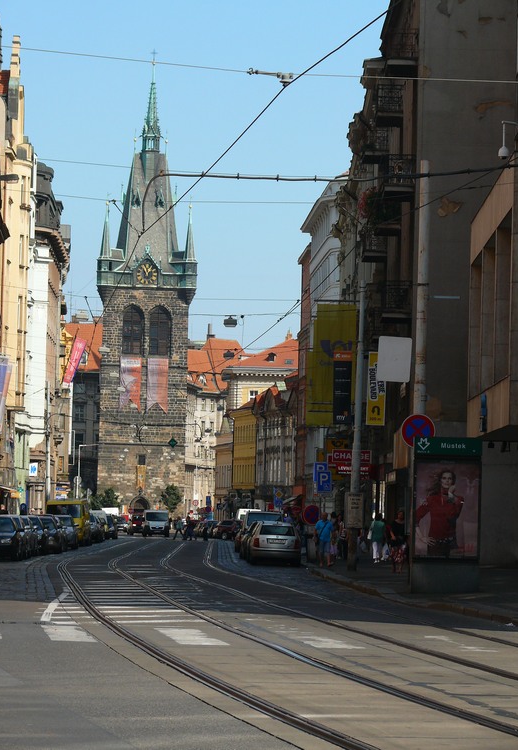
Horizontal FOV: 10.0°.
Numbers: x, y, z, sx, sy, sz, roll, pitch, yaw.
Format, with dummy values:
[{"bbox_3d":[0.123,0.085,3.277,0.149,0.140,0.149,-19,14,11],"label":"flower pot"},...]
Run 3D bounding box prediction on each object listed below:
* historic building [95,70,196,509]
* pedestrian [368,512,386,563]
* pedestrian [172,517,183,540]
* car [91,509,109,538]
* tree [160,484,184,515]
[{"bbox_3d":[-15.600,-10.900,411.000,13.700,65.000,12.500,2,-3,-5],"label":"historic building"},{"bbox_3d":[3.846,5.328,96.000,0.520,1.640,0.380,0,-3,0],"label":"pedestrian"},{"bbox_3d":[-5.912,11.187,215.000,0.700,1.690,0.500,1,-3,0],"label":"pedestrian"},{"bbox_3d":[-9.750,8.818,171.000,1.780,1.620,4.400,0,-3,-1],"label":"car"},{"bbox_3d":[-11.371,17.122,385.000,3.100,5.500,3.100,0,-3,0],"label":"tree"}]

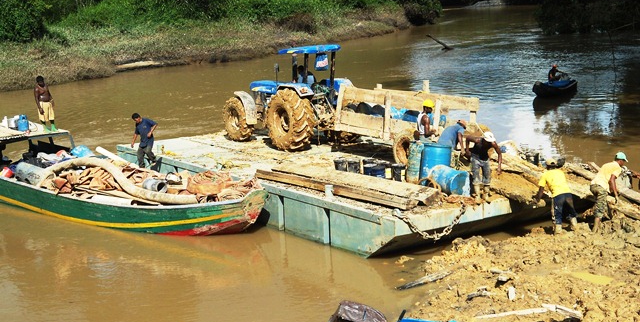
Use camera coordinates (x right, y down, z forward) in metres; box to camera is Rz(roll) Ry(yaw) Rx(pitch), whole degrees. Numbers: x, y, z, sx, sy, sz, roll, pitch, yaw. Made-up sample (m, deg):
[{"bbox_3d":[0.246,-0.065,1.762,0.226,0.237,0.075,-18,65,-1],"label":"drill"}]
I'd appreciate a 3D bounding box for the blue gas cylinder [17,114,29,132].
[{"bbox_3d":[-7.941,-1.021,26.200,0.300,0.450,0.300,-5,11,-17],"label":"blue gas cylinder"}]

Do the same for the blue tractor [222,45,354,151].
[{"bbox_3d":[-0.767,-1.769,26.272,2.058,2.577,3.773,-7,13,-35],"label":"blue tractor"}]

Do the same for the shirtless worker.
[{"bbox_3d":[-7.788,-1.631,27.800,0.580,1.630,0.380,-4,11,-22],"label":"shirtless worker"}]

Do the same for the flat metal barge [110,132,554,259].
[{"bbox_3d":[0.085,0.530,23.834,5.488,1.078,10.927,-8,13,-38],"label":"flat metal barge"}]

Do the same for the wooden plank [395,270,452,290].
[{"bbox_3d":[1.797,2.066,17.140,1.155,0.060,0.200,-12,15,-22],"label":"wooden plank"}]

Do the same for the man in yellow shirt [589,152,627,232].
[{"bbox_3d":[5.868,0.633,20.000,0.680,1.630,0.520,-5,12,-28],"label":"man in yellow shirt"}]

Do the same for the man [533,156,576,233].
[{"bbox_3d":[4.889,0.704,20.300,0.650,1.560,0.680,-4,11,-22],"label":"man"}]

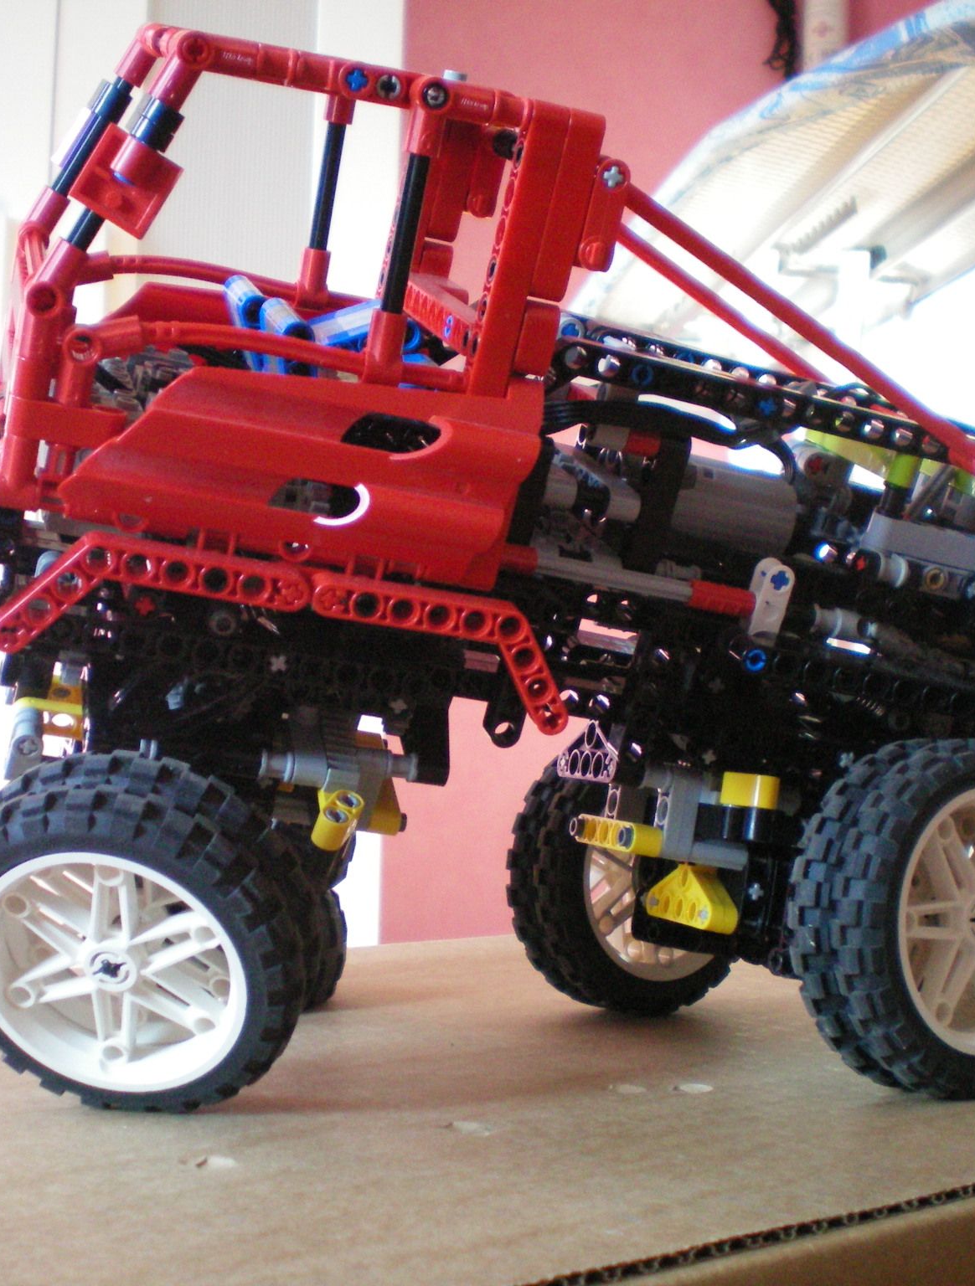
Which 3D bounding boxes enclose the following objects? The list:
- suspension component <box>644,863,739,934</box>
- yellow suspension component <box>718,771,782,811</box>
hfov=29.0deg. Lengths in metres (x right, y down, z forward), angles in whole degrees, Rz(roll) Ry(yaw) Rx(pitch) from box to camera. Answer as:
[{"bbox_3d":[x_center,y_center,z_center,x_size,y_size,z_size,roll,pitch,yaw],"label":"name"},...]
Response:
[{"bbox_3d":[0.055,0.067,0.502,0.008,0.017,0.040,12,-6,-19],"label":"suspension component"},{"bbox_3d":[0.067,0.038,0.480,0.008,0.008,0.024,12,-6,-19],"label":"yellow suspension component"}]

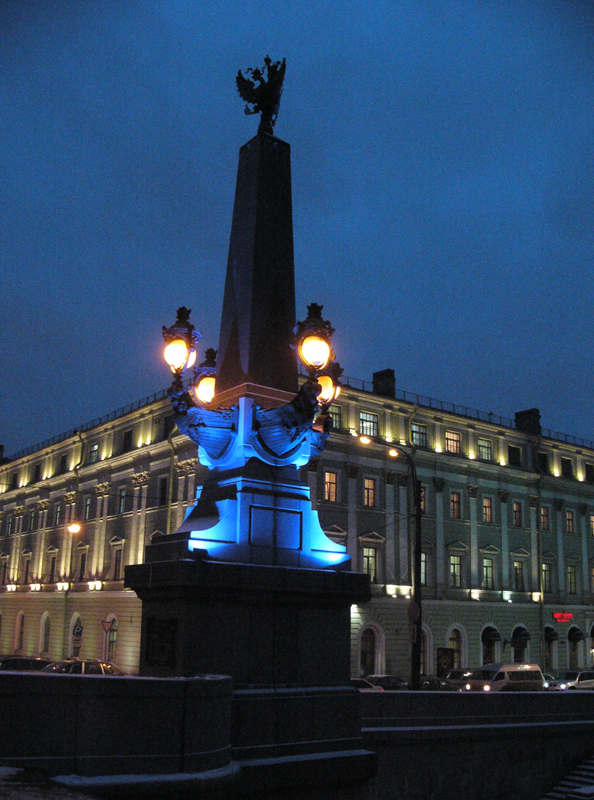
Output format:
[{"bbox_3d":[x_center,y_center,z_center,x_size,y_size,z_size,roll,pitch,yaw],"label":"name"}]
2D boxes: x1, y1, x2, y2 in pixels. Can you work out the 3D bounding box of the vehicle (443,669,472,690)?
[{"bbox_3d":[10.939,18.621,54.694,4.550,1.740,1.820,13,-19,-36],"label":"vehicle"}]

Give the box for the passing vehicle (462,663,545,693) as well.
[{"bbox_3d":[12.879,17.589,51.715,5.350,2.270,1.880,13,-19,-36],"label":"passing vehicle"}]

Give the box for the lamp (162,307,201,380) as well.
[{"bbox_3d":[-1.787,-0.906,12.839,0.610,1.140,0.610,1,-15,0],"label":"lamp"}]

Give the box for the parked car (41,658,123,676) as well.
[{"bbox_3d":[-9.700,11.870,35.500,4.450,1.500,1.750,14,-19,-38],"label":"parked car"}]

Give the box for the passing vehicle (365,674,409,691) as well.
[{"bbox_3d":[4.850,17.324,49.905,4.250,1.460,1.720,13,-19,-36],"label":"passing vehicle"}]

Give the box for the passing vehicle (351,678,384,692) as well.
[{"bbox_3d":[2.793,16.374,46.484,4.350,1.420,1.700,13,-19,-36],"label":"passing vehicle"}]

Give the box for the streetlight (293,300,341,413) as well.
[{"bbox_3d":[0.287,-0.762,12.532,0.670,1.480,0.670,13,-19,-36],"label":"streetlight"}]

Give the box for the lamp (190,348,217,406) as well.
[{"bbox_3d":[-1.523,-0.367,14.847,0.610,1.120,0.610,1,-15,0],"label":"lamp"}]

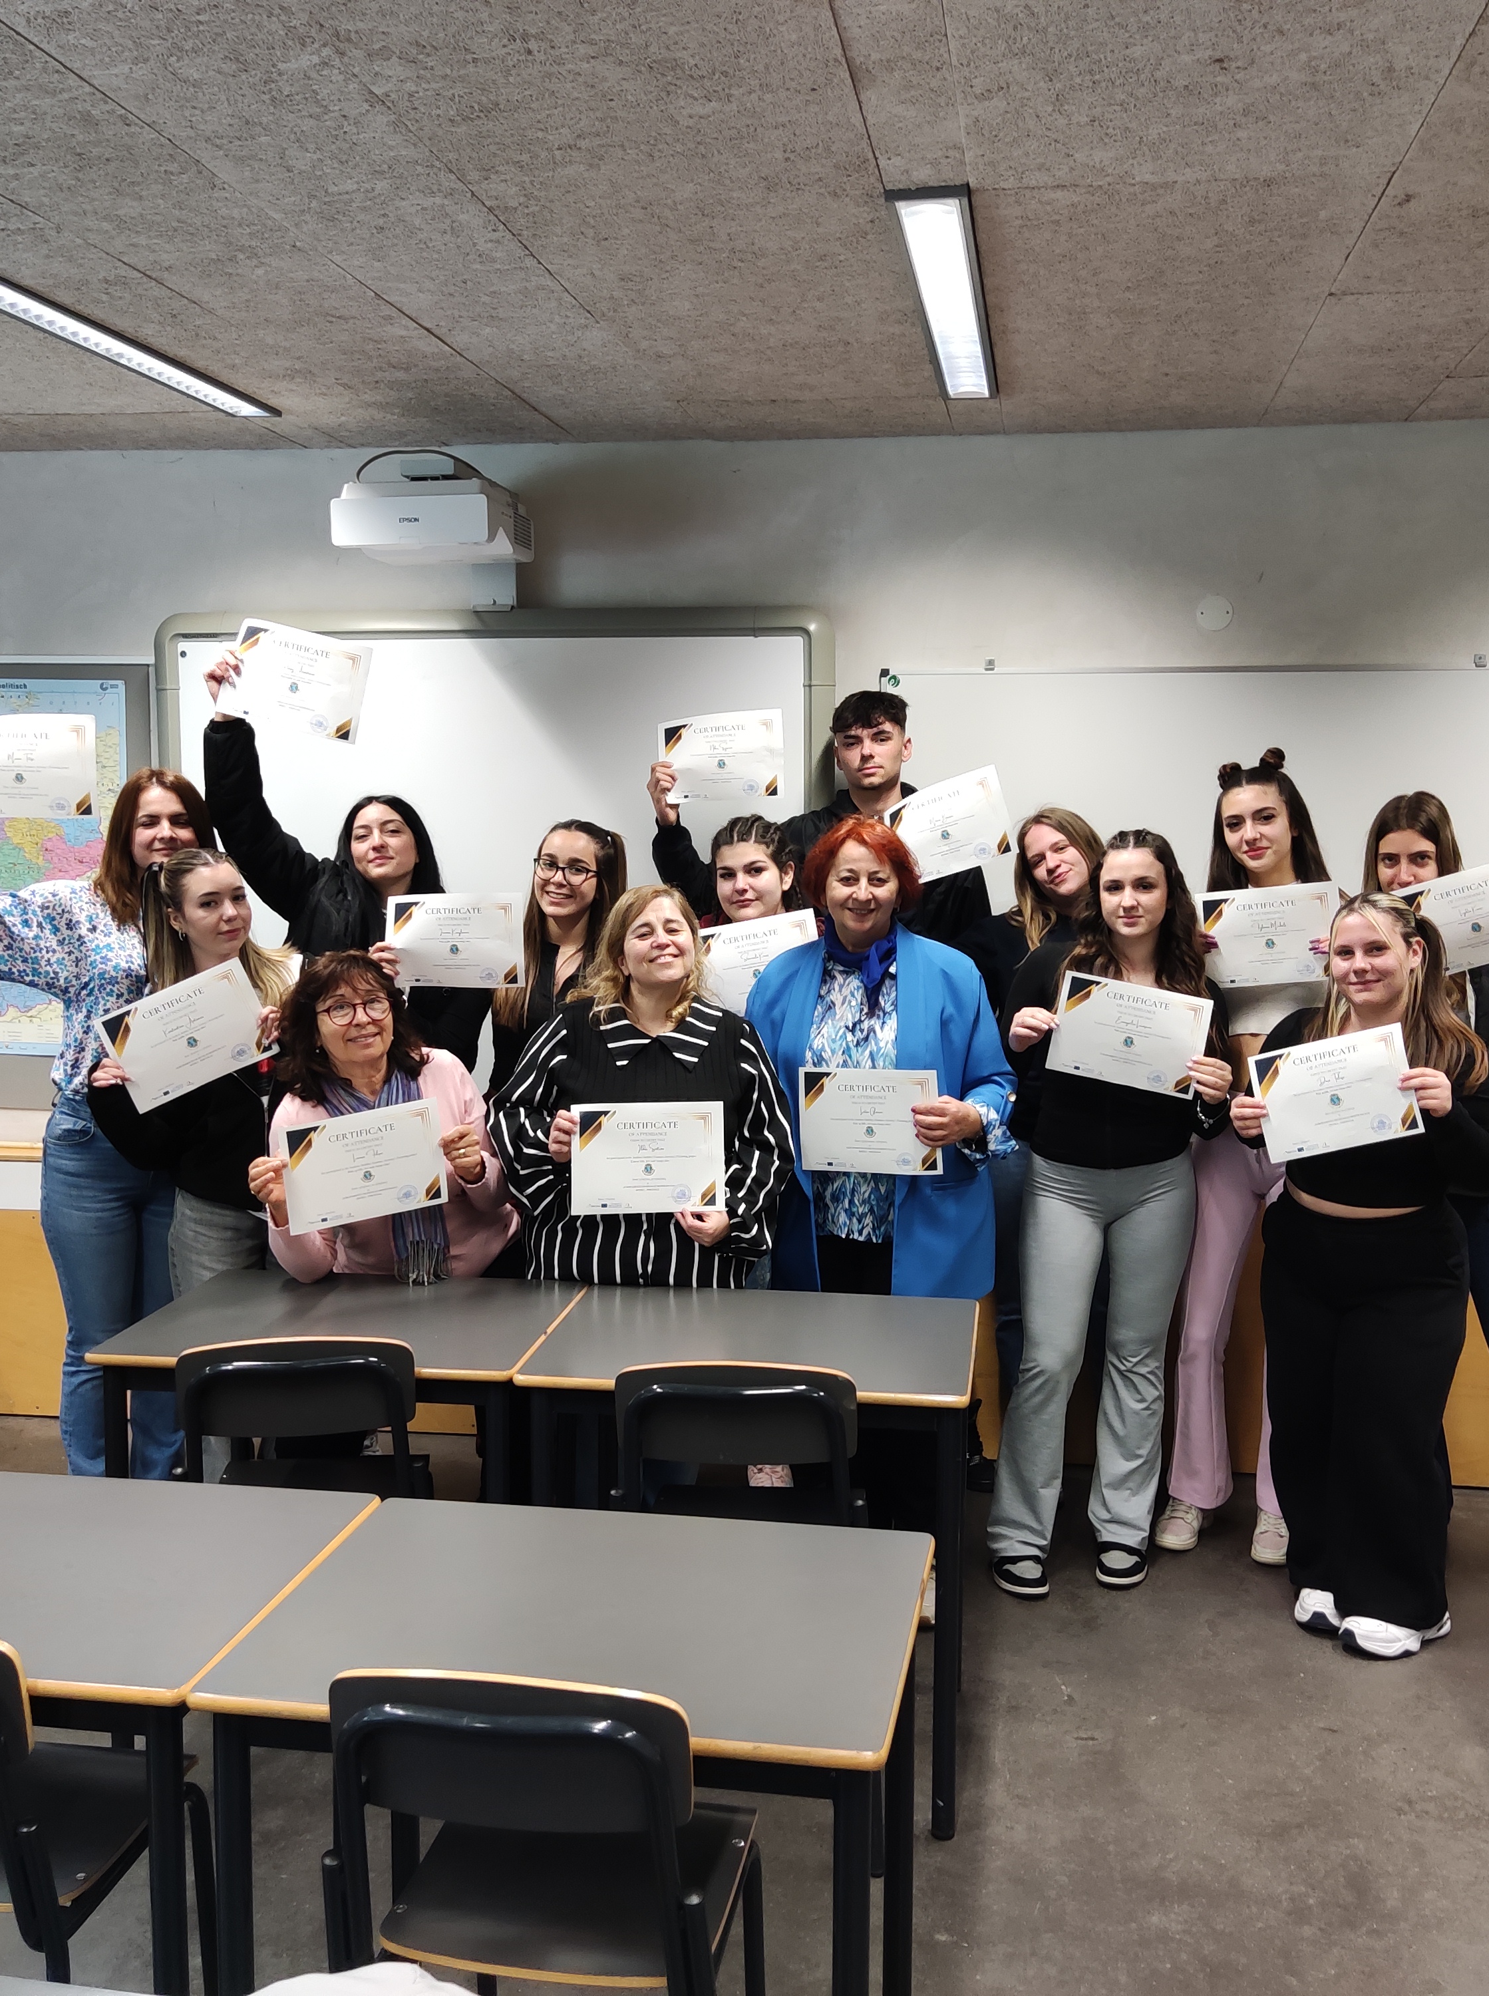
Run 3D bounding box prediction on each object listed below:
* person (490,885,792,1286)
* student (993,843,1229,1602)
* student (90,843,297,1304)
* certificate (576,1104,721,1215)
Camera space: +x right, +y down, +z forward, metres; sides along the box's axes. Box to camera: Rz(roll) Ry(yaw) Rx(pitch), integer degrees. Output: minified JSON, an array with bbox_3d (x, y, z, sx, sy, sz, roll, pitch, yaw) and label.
[{"bbox_3d":[-0.208,0.526,3.934,0.590,1.506,0.430,0,6,1],"label":"person"},{"bbox_3d":[0.761,0.461,4.049,0.500,1.612,0.440,1,6,8],"label":"student"},{"bbox_3d":[-1.166,0.444,4.089,0.500,1.540,0.420,-1,5,-17],"label":"student"},{"bbox_3d":[-0.187,0.308,3.710,0.297,0.210,0.010,-1,-2,0],"label":"certificate"}]

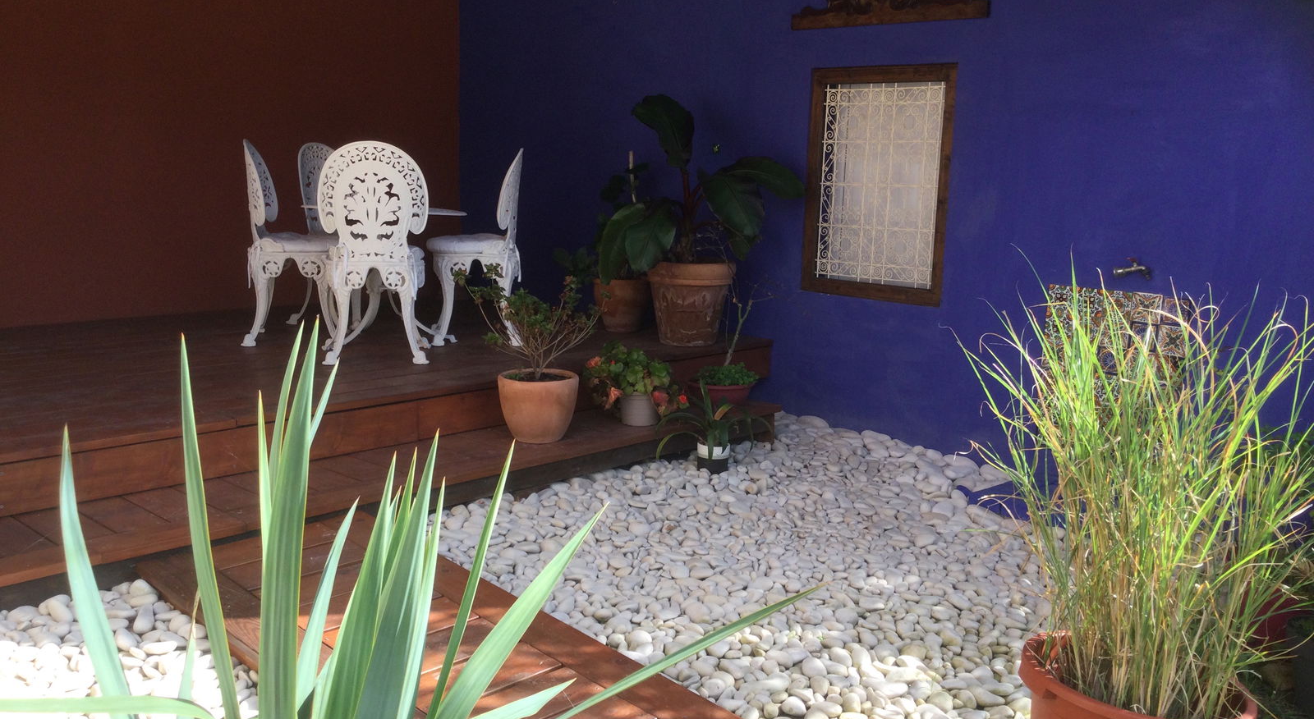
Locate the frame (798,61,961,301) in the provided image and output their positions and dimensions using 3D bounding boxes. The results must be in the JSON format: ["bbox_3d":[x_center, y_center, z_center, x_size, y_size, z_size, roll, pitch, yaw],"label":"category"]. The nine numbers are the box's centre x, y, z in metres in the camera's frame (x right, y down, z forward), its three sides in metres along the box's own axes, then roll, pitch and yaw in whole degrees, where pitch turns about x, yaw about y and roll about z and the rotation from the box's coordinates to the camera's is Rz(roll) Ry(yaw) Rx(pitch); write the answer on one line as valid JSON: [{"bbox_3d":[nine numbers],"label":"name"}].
[{"bbox_3d":[0.974,-0.766,5.137,0.722,0.999,0.080,11,13,42],"label":"frame"}]

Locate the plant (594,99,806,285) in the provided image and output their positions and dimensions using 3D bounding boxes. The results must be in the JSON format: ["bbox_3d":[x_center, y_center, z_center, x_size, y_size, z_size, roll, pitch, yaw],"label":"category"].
[{"bbox_3d":[0.133,-0.765,5.307,0.840,0.845,0.660,11,13,42],"label":"plant"}]

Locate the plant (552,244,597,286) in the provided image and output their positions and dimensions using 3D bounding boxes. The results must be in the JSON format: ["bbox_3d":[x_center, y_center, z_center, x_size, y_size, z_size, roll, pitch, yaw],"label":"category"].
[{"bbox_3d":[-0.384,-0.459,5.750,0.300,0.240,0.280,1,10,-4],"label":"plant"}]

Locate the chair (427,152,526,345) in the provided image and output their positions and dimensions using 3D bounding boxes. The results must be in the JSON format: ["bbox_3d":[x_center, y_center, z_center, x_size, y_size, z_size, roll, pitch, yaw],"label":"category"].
[{"bbox_3d":[-0.823,-0.521,5.313,0.450,0.865,0.430,0,10,-9],"label":"chair"}]

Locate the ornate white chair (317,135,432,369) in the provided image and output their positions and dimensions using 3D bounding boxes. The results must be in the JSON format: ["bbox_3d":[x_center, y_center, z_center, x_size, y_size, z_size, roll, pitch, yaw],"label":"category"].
[{"bbox_3d":[-1.129,-0.439,4.782,0.430,0.865,0.450,0,10,-9],"label":"ornate white chair"}]

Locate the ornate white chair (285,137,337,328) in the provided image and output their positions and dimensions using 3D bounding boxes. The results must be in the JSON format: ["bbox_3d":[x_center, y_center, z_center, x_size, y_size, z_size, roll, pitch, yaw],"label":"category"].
[{"bbox_3d":[-1.500,-0.606,5.693,0.450,0.865,0.430,6,11,24],"label":"ornate white chair"}]

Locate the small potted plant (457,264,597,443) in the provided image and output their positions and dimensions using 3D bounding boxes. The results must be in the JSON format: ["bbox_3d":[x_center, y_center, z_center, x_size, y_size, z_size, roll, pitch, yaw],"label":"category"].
[{"bbox_3d":[-0.462,-0.020,4.226,0.500,0.620,0.450,1,10,-6],"label":"small potted plant"}]

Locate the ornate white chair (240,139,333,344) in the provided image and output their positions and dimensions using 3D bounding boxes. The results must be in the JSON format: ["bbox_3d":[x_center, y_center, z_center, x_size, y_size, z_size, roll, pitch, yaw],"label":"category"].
[{"bbox_3d":[-1.550,-0.515,5.151,0.450,0.865,0.430,0,10,-8],"label":"ornate white chair"}]

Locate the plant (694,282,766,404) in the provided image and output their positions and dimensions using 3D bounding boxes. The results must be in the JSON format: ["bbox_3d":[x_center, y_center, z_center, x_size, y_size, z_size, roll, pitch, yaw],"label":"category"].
[{"bbox_3d":[0.321,-0.075,5.008,0.310,0.510,0.290,2,10,3],"label":"plant"}]

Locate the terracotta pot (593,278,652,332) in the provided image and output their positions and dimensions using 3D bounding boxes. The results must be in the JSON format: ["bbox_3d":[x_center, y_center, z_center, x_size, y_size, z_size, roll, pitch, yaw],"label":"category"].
[{"bbox_3d":[-0.150,-0.277,5.794,0.312,0.262,0.312,2,10,0],"label":"terracotta pot"}]

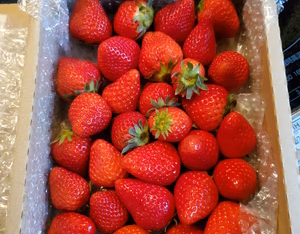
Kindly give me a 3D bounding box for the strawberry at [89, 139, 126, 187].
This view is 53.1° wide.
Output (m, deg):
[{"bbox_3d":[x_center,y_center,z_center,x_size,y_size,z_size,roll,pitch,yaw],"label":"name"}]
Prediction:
[{"bbox_3d":[-0.042,0.046,0.297,0.038,0.038,0.049,-18,117,-4],"label":"strawberry"}]

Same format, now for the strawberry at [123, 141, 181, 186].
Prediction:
[{"bbox_3d":[0.001,0.044,0.287,0.055,0.041,0.041,9,75,-12],"label":"strawberry"}]

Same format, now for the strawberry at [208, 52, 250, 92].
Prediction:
[{"bbox_3d":[0.085,-0.049,0.325,0.042,0.045,0.042,0,84,9],"label":"strawberry"}]

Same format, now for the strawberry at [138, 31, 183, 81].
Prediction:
[{"bbox_3d":[0.011,-0.065,0.320,0.046,0.046,0.052,-18,87,-4],"label":"strawberry"}]

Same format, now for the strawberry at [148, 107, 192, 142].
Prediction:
[{"bbox_3d":[0.020,0.007,0.294,0.036,0.044,0.036,-20,73,31],"label":"strawberry"}]

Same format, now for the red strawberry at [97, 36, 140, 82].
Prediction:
[{"bbox_3d":[-0.028,-0.053,0.270,0.038,0.038,0.041,11,48,5],"label":"red strawberry"}]

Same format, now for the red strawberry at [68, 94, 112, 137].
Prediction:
[{"bbox_3d":[-0.050,-0.001,0.253,0.036,0.036,0.039,17,55,7],"label":"red strawberry"}]

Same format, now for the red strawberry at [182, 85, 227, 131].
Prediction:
[{"bbox_3d":[0.048,-0.008,0.257,0.042,0.038,0.038,-16,74,-18],"label":"red strawberry"}]

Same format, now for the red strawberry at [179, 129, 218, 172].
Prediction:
[{"bbox_3d":[0.048,0.033,0.296,0.039,0.043,0.039,0,84,3],"label":"red strawberry"}]

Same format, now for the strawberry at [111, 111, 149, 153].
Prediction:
[{"bbox_3d":[-0.017,0.013,0.253,0.035,0.033,0.033,30,76,32],"label":"strawberry"}]

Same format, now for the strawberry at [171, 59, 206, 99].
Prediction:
[{"bbox_3d":[0.039,-0.039,0.304,0.036,0.042,0.036,0,102,0],"label":"strawberry"}]

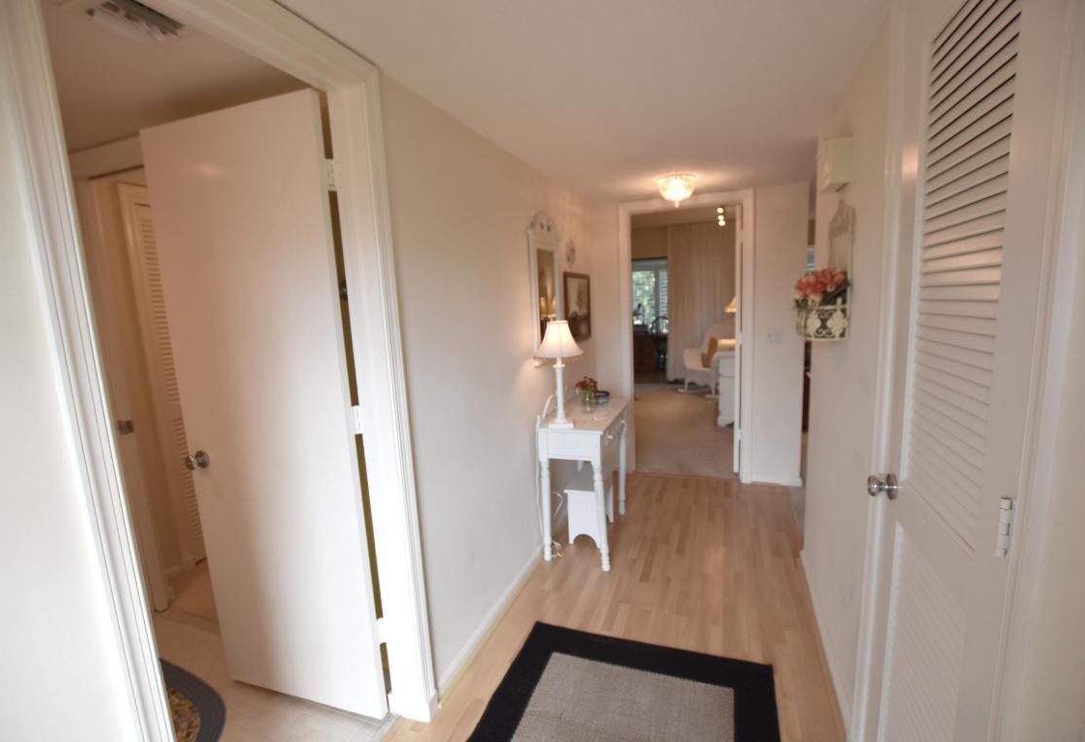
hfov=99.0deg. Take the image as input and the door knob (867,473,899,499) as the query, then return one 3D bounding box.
[{"bbox_3d":[0.831,0.281,1.139,0.063,0.065,0.065,1,9,22],"label":"door knob"}]

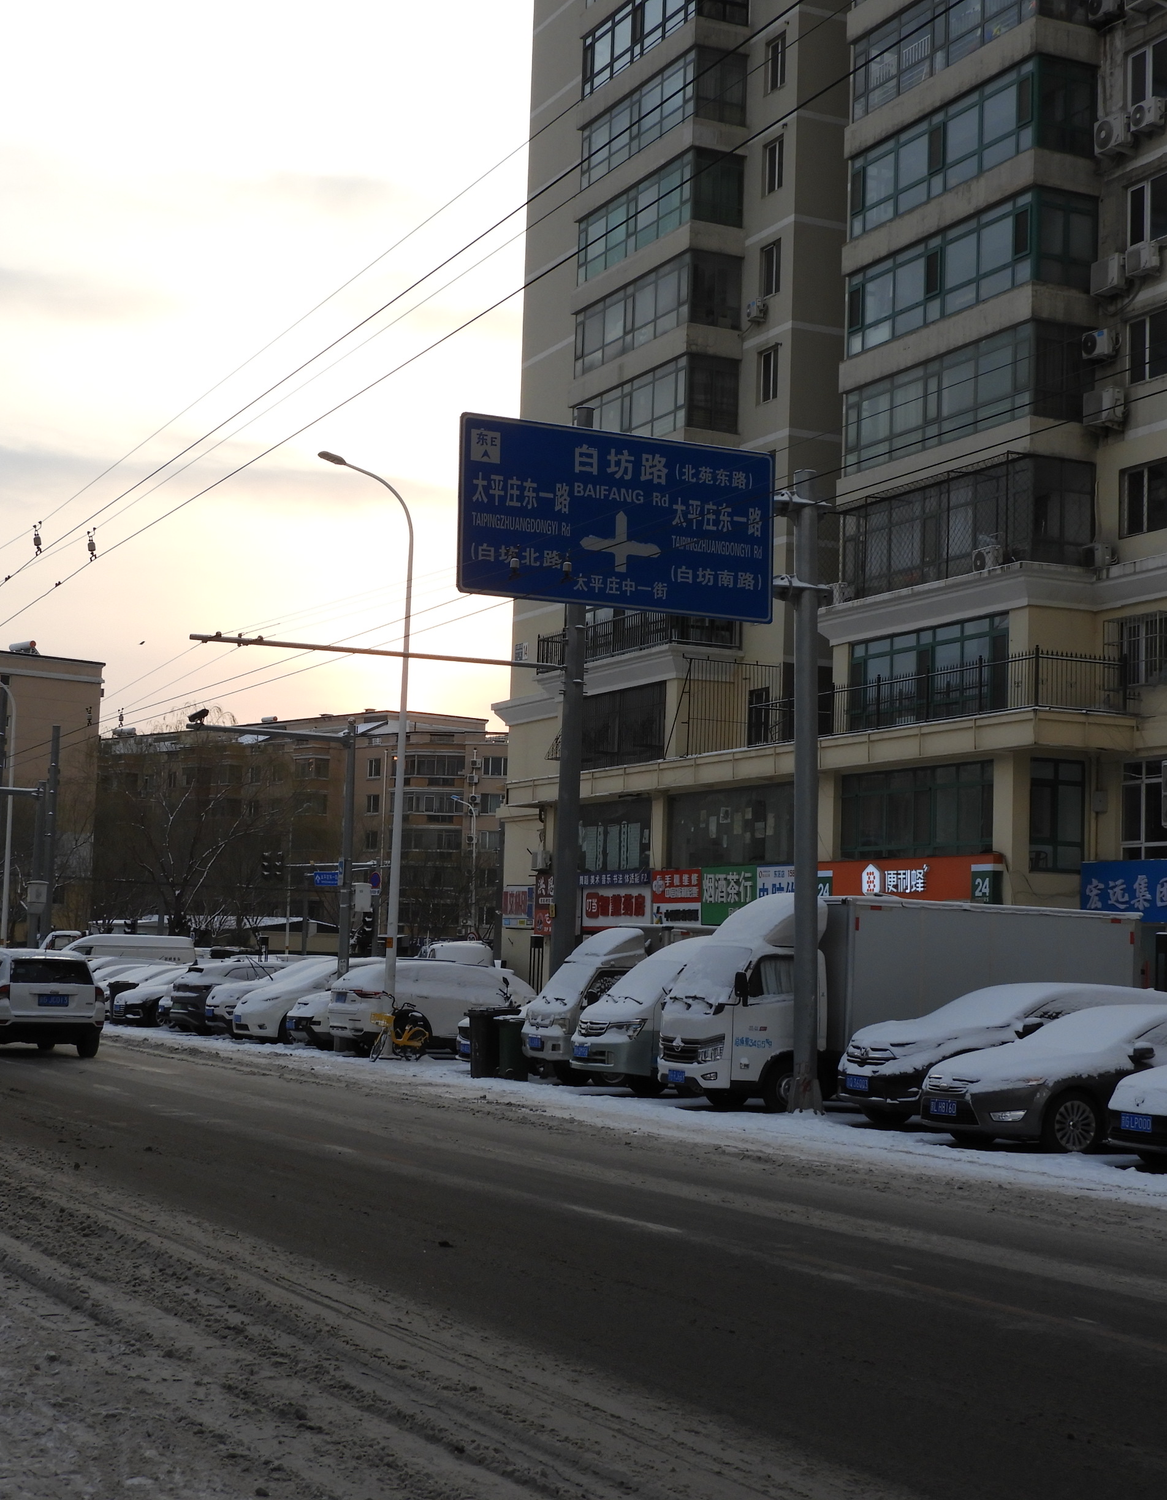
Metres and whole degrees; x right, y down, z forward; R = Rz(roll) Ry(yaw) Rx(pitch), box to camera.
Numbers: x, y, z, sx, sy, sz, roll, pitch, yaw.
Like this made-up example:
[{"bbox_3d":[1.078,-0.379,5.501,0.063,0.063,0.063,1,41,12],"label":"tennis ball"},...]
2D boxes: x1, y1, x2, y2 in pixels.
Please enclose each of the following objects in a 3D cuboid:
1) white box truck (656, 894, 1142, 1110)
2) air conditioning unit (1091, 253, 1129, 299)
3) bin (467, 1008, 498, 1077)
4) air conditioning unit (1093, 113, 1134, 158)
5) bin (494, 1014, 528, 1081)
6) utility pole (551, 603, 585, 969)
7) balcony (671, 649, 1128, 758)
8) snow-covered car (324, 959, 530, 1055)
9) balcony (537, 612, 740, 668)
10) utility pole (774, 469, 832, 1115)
[{"bbox_3d":[3.875,3.192,28.780,5.970,2.630,1.950,4,-6,-25],"label":"white box truck"},{"bbox_3d":[10.624,-9.582,46.700,0.310,0.640,0.830,4,-6,-25],"label":"air conditioning unit"},{"bbox_3d":[-1.379,4.376,34.722,0.710,1.020,0.580,4,-6,-25],"label":"bin"},{"bbox_3d":[11.098,-12.805,48.220,0.330,0.637,0.924,4,-6,-25],"label":"air conditioning unit"},{"bbox_3d":[-1.066,4.371,34.058,0.530,0.930,0.480,4,-6,-25],"label":"bin"},{"bbox_3d":[-0.153,-0.146,33.579,0.380,9.832,0.380,4,-5,-25],"label":"utility pole"},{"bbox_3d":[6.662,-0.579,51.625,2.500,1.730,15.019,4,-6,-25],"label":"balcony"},{"bbox_3d":[-1.982,4.543,40.634,4.640,1.680,1.860,4,-6,-25],"label":"snow-covered car"},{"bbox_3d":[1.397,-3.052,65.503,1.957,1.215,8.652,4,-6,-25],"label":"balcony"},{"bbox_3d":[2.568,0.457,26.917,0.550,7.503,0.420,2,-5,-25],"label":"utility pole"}]

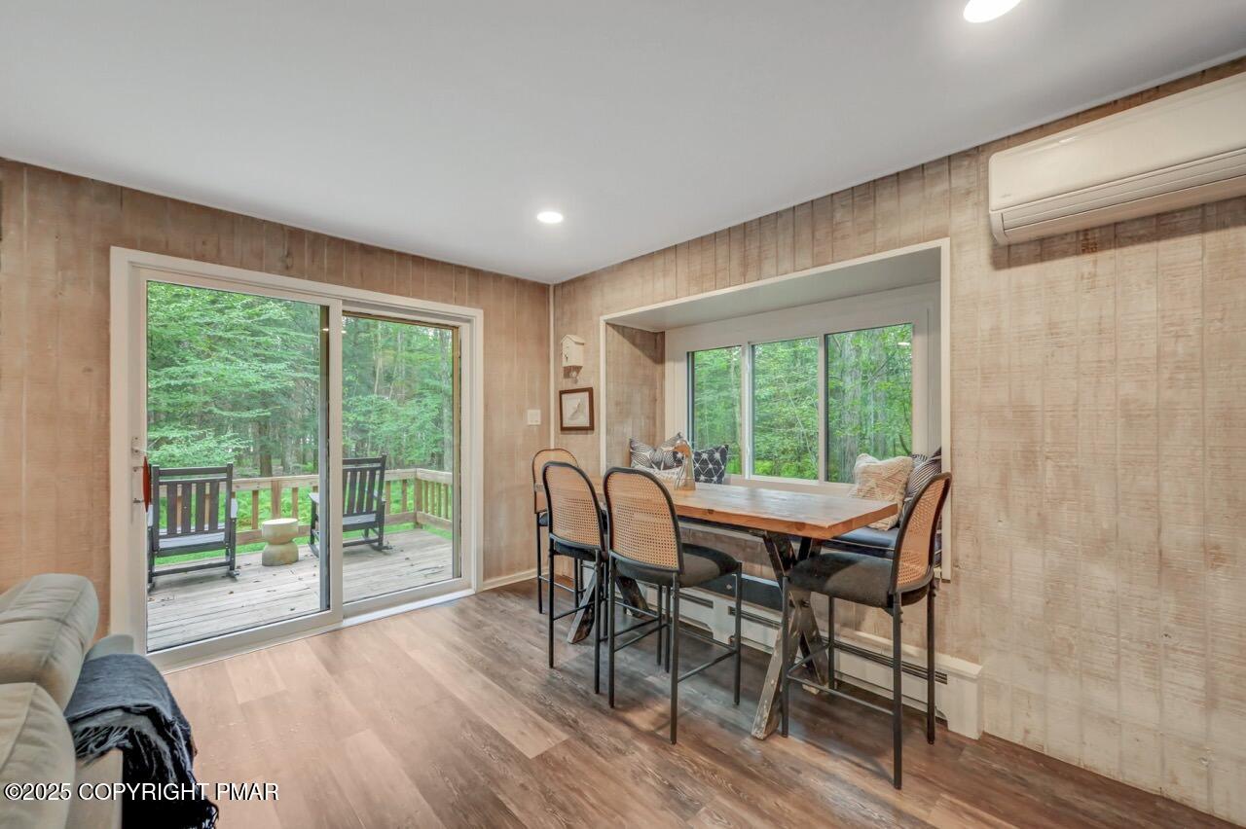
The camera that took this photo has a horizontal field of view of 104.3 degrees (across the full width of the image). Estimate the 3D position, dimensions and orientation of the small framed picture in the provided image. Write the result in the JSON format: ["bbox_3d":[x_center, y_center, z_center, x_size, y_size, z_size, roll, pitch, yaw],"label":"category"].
[{"bbox_3d":[-0.379,-0.033,3.821,0.404,0.335,0.025,-1,-1,45],"label":"small framed picture"}]

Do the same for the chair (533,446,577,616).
[{"bbox_3d":[-0.296,0.775,3.210,0.453,1.074,0.532,1,-1,-43],"label":"chair"}]

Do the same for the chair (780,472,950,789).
[{"bbox_3d":[0.979,0.754,1.929,0.463,1.079,0.532,1,-1,-42],"label":"chair"}]

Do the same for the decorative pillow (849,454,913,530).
[{"bbox_3d":[1.346,0.423,2.613,0.138,0.404,0.384,21,-5,-12],"label":"decorative pillow"}]

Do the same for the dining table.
[{"bbox_3d":[0.333,0.850,2.530,1.773,0.906,0.729,-1,-1,45],"label":"dining table"}]

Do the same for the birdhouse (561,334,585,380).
[{"bbox_3d":[-0.396,-0.439,3.790,0.168,0.345,0.108,-1,-1,45],"label":"birdhouse"}]

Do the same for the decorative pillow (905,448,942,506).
[{"bbox_3d":[1.435,0.401,2.419,0.148,0.443,0.423,17,5,20],"label":"decorative pillow"}]

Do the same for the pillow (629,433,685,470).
[{"bbox_3d":[0.251,0.396,3.598,0.423,0.443,0.148,0,-16,8],"label":"pillow"}]

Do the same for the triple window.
[{"bbox_3d":[1.042,-0.028,3.162,1.497,0.936,0.089,-1,-1,45],"label":"triple window"}]

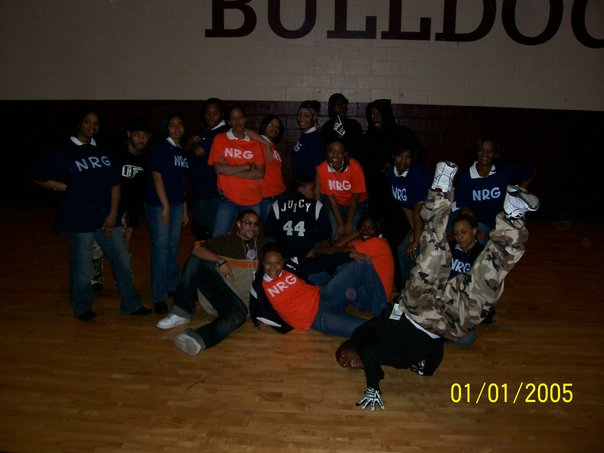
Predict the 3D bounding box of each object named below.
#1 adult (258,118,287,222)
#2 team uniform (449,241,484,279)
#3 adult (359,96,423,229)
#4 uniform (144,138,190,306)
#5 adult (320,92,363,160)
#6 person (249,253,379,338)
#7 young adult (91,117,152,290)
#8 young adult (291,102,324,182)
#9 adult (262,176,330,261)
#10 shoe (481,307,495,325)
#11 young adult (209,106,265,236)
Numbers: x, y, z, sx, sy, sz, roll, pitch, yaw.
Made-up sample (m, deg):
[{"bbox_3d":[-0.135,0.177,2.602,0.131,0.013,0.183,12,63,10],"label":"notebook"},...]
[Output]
[{"bbox_3d":[-0.307,-0.199,5.287,0.420,1.570,0.280,-5,14,-24],"label":"adult"},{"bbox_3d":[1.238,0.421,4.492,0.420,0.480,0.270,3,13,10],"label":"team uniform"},{"bbox_3d":[0.832,-0.309,5.514,0.560,1.720,0.360,4,13,12],"label":"adult"},{"bbox_3d":[-1.096,-0.038,4.834,0.400,1.330,0.270,-10,17,-41],"label":"uniform"},{"bbox_3d":[0.409,-0.463,6.144,0.500,1.800,0.360,2,13,5],"label":"adult"},{"bbox_3d":[0.127,0.497,4.551,1.000,0.550,0.520,-1,13,-10],"label":"person"},{"bbox_3d":[-1.556,-0.168,5.173,0.530,1.570,0.420,-1,13,-10],"label":"young adult"},{"bbox_3d":[0.073,-0.350,5.812,0.340,1.710,0.450,-8,15,-34],"label":"young adult"},{"bbox_3d":[-0.037,0.127,4.950,0.530,1.090,0.550,1,13,0],"label":"adult"},{"bbox_3d":[1.490,0.694,4.791,0.100,0.110,0.260,-2,13,-12],"label":"shoe"},{"bbox_3d":[-0.604,-0.263,5.475,0.520,1.660,0.360,0,13,-5],"label":"young adult"}]

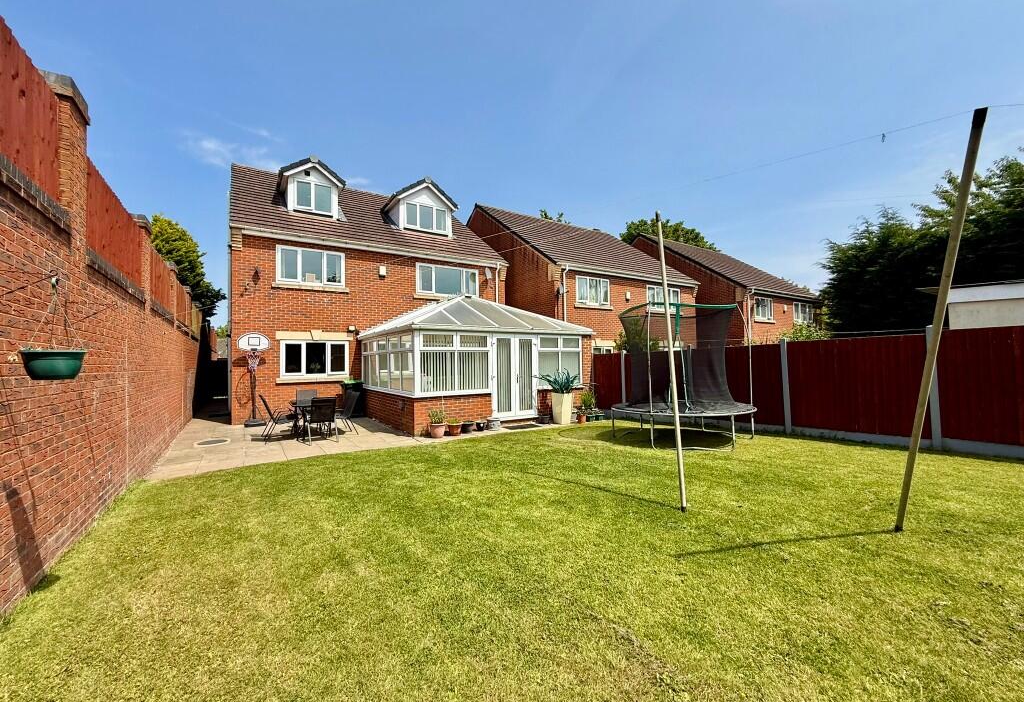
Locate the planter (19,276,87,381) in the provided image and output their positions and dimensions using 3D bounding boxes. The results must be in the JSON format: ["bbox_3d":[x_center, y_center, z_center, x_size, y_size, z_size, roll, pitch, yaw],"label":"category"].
[{"bbox_3d":[-2.459,-0.123,2.227,0.250,0.565,0.250,0,-2,-34],"label":"planter"}]

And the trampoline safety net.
[{"bbox_3d":[3.111,0.125,7.735,2.300,1.860,2.300,-1,-2,1],"label":"trampoline safety net"}]

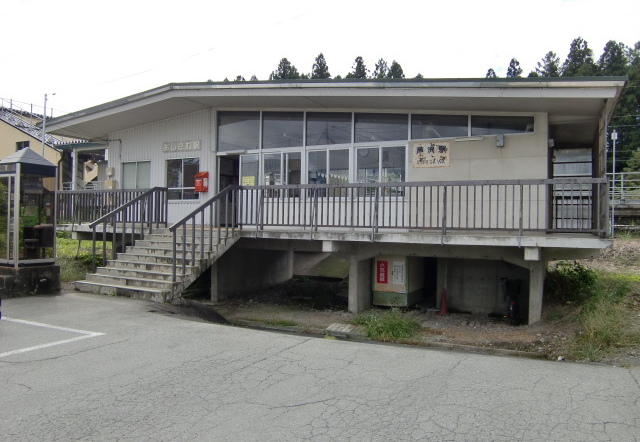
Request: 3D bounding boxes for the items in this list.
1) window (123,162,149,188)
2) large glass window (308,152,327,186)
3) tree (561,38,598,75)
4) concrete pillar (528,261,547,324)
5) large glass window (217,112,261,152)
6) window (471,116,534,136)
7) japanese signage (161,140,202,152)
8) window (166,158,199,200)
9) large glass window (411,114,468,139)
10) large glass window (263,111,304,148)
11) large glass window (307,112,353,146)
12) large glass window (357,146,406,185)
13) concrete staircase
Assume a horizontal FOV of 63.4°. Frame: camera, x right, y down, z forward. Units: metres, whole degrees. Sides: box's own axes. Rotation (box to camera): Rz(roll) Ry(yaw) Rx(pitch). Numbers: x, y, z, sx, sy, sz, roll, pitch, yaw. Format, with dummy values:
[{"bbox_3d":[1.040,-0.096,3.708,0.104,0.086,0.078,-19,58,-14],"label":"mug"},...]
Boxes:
[{"bbox_3d":[-6.194,-1.457,17.439,1.347,1.129,0.080,1,0,28],"label":"window"},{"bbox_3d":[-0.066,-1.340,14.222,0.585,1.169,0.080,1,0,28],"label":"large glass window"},{"bbox_3d":[21.414,-6.901,42.925,5.000,16.600,5.000,1,-1,28],"label":"tree"},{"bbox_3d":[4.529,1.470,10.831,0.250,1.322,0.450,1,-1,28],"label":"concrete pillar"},{"bbox_3d":[-2.361,-2.622,14.987,1.534,1.263,0.080,1,-1,28],"label":"large glass window"},{"bbox_3d":[4.217,-2.254,11.983,1.391,0.511,0.080,1,0,28],"label":"window"},{"bbox_3d":[-4.237,-2.278,15.885,1.551,0.354,0.060,1,-1,28],"label":"japanese signage"},{"bbox_3d":[-4.375,-1.327,16.483,1.387,1.305,0.080,1,0,28],"label":"window"},{"bbox_3d":[2.914,-2.350,12.668,1.419,0.669,0.080,1,0,28],"label":"large glass window"},{"bbox_3d":[-1.026,-2.543,14.286,1.388,1.090,0.080,1,-1,28],"label":"large glass window"},{"bbox_3d":[0.219,-2.464,13.632,1.391,0.939,0.080,1,-1,28],"label":"large glass window"},{"bbox_3d":[1.502,-1.228,12.938,1.364,1.296,0.080,1,-1,28],"label":"large glass window"},{"bbox_3d":[-4.010,1.004,12.999,3.074,1.518,2.444,1,0,28],"label":"concrete staircase"}]

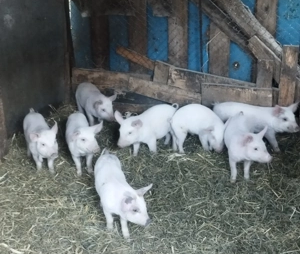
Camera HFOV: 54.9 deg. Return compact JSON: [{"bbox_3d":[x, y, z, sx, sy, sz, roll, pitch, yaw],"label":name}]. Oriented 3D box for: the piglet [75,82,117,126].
[{"bbox_3d":[-0.553,-0.219,2.793,0.198,0.339,0.540,-16,26,-35],"label":"piglet"}]

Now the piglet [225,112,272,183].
[{"bbox_3d":[0.625,0.131,1.841,0.232,0.369,0.548,1,21,3],"label":"piglet"}]

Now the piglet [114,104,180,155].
[{"bbox_3d":[0.003,0.039,2.099,0.573,0.356,0.214,-16,26,-35],"label":"piglet"}]

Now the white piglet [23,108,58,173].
[{"bbox_3d":[-0.726,0.104,1.922,0.199,0.360,0.562,-10,23,-25],"label":"white piglet"}]

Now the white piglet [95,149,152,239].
[{"bbox_3d":[-0.152,0.323,1.372,0.218,0.347,0.533,-7,22,-19],"label":"white piglet"}]

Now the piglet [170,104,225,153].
[{"bbox_3d":[0.358,0.029,2.158,0.452,0.330,0.176,-1,21,-4],"label":"piglet"}]

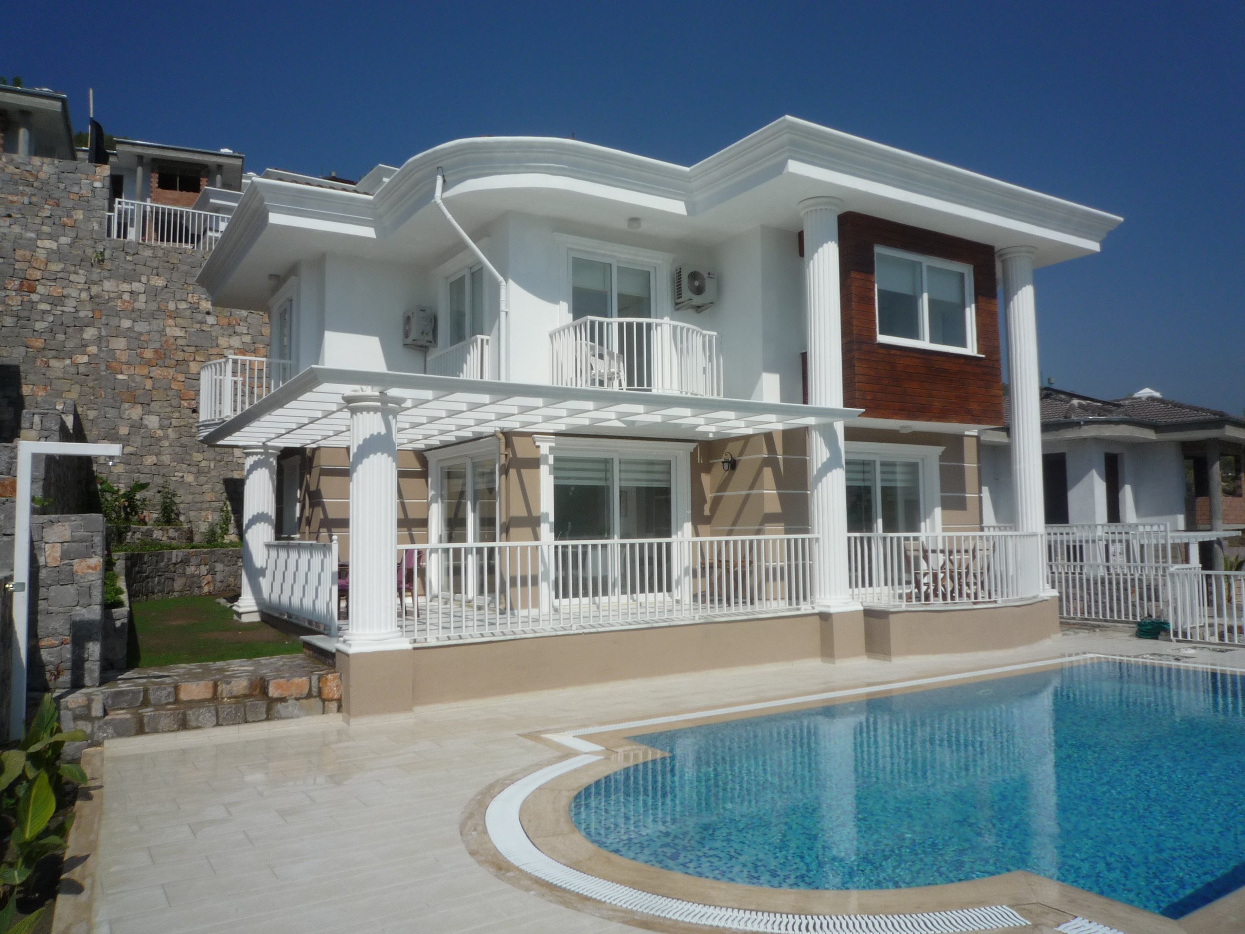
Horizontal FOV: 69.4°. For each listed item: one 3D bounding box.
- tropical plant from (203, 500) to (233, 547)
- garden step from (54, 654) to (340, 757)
[{"bbox_3d":[-8.746,1.231,19.458,0.580,0.990,0.450,1,-4,-32],"label":"tropical plant"},{"bbox_3d":[-4.020,2.207,8.566,2.303,0.457,1.448,1,-4,-32],"label":"garden step"}]

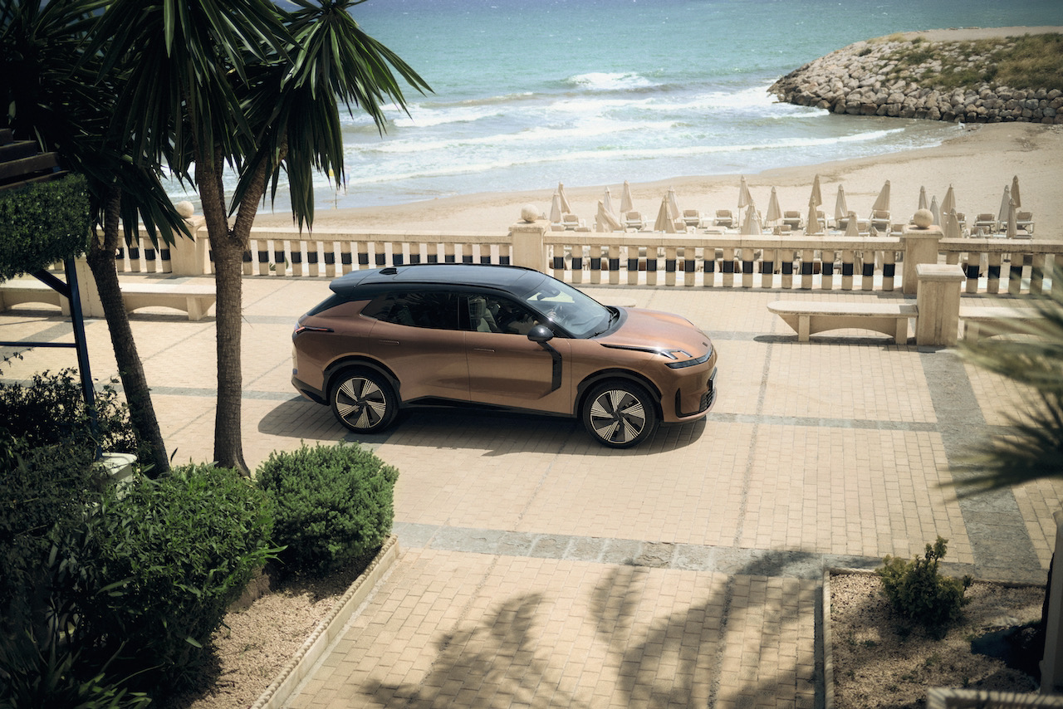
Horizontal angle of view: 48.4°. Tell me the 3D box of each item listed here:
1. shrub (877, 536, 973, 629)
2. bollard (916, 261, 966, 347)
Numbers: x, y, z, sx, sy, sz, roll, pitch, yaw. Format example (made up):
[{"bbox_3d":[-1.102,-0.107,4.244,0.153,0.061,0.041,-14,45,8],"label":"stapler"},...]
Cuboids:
[{"bbox_3d":[2.876,1.620,8.617,0.680,0.570,0.660,2,17,13],"label":"shrub"},{"bbox_3d":[5.451,-0.667,15.842,0.600,1.000,0.600,2,17,13],"label":"bollard"}]

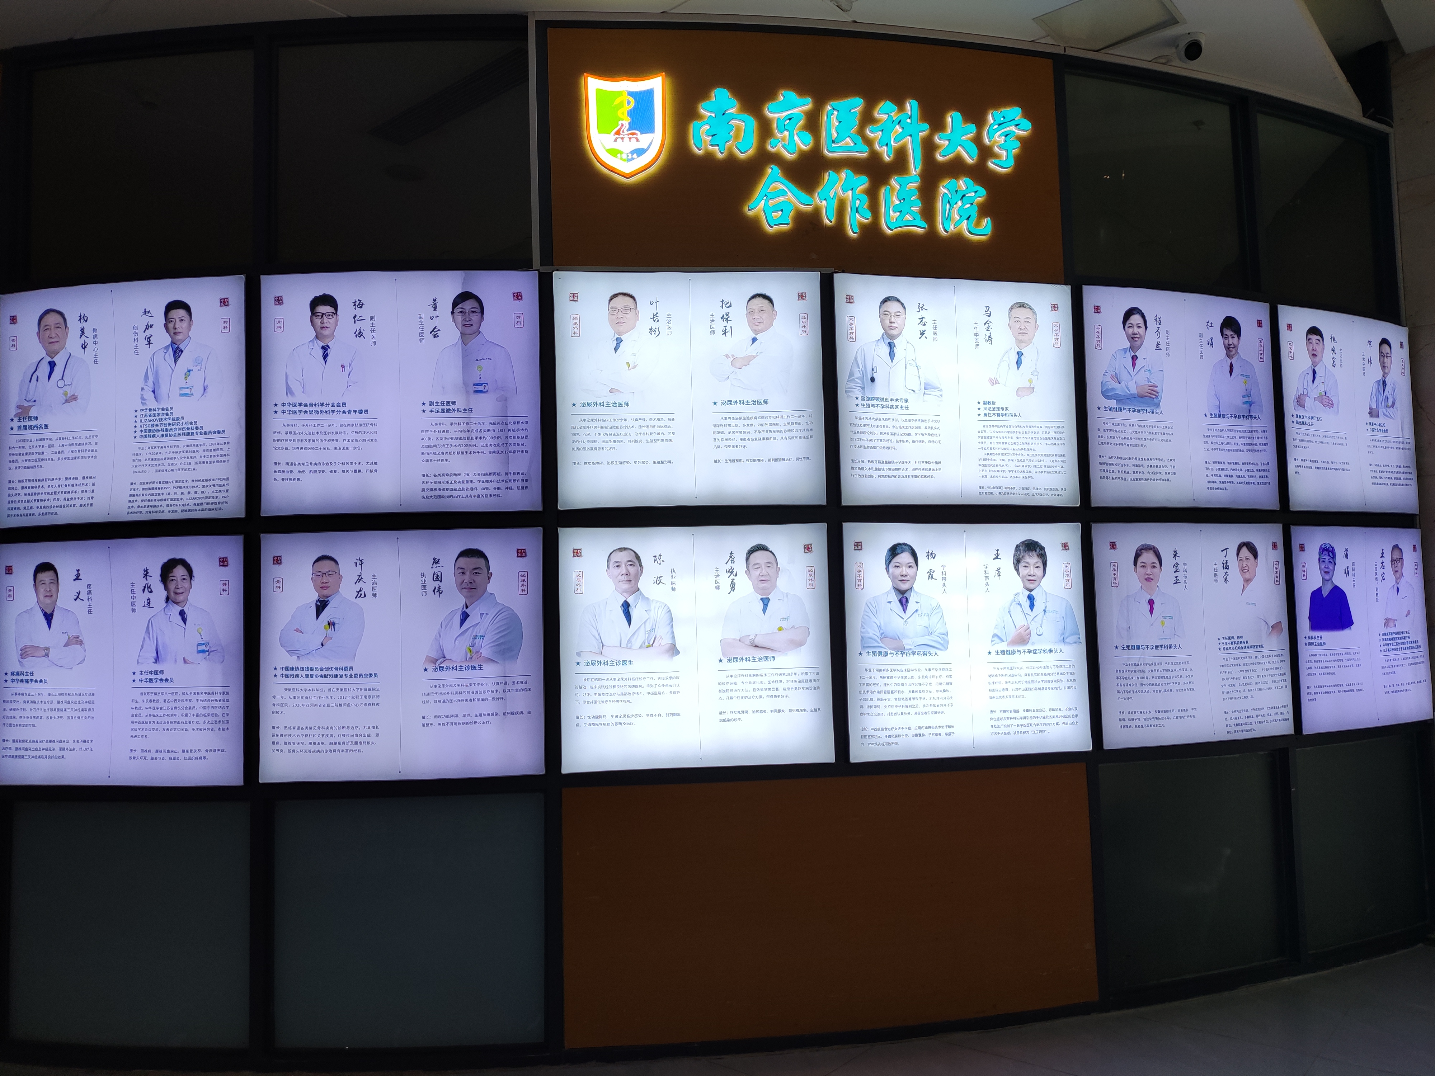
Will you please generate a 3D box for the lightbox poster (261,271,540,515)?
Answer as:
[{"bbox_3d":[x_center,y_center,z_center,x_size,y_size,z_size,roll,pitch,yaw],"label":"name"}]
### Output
[{"bbox_3d":[-1.067,-0.489,3.478,0.939,0.815,0.050,-1,-4,0],"label":"lightbox poster"}]

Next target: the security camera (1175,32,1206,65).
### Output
[{"bbox_3d":[1.767,-1.828,3.871,0.108,0.090,0.108,-1,-4,-10],"label":"security camera"}]

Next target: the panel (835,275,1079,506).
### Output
[{"bbox_3d":[0.868,-0.522,3.696,0.916,0.818,0.050,0,-4,-13],"label":"panel"}]

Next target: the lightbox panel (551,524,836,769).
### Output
[{"bbox_3d":[-0.067,0.362,3.471,0.912,0.811,0.050,-1,-4,-6],"label":"lightbox panel"}]

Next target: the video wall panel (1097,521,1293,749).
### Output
[{"bbox_3d":[1.813,0.353,3.908,0.907,0.821,0.050,0,-4,-20],"label":"video wall panel"}]

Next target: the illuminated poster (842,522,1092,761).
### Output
[{"bbox_3d":[0.888,0.354,3.636,0.913,0.818,0.050,0,-4,-13],"label":"illuminated poster"}]

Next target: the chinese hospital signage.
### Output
[{"bbox_3d":[0.355,-1.357,3.664,1.871,0.847,0.090,-1,-4,-10],"label":"chinese hospital signage"}]

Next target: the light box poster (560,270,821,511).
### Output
[{"bbox_3d":[-0.088,-0.511,3.531,0.915,0.813,0.050,-1,-4,-6],"label":"light box poster"}]

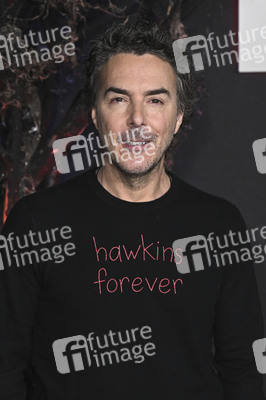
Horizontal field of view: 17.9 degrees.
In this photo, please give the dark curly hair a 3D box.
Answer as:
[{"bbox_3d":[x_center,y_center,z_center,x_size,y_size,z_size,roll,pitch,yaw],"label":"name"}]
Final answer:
[{"bbox_3d":[0.014,-0.231,1.570,0.203,0.210,0.225,0,0,7],"label":"dark curly hair"}]

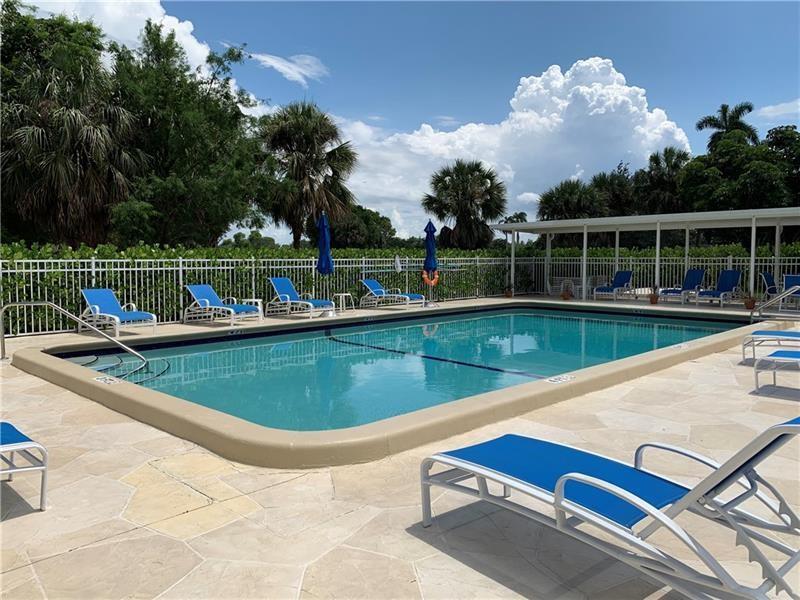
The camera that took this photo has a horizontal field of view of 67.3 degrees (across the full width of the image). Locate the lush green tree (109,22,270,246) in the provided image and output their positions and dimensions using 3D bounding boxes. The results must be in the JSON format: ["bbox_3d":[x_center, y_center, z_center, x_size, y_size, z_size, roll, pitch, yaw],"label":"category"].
[{"bbox_3d":[-6.927,-4.471,19.726,5.700,9.000,5.700,0,4,0],"label":"lush green tree"}]

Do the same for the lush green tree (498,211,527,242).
[{"bbox_3d":[18.879,-10.300,99.514,4.400,8.970,4.000,0,4,0],"label":"lush green tree"}]

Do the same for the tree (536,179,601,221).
[{"bbox_3d":[9.283,-3.763,32.813,3.700,5.670,3.700,0,4,0],"label":"tree"}]

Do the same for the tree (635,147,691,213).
[{"bbox_3d":[15.754,-5.102,35.723,3.500,7.920,3.500,0,4,0],"label":"tree"}]

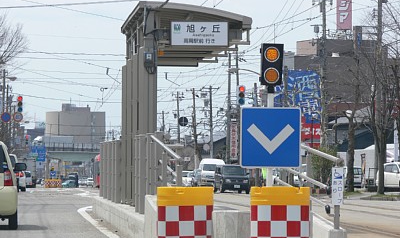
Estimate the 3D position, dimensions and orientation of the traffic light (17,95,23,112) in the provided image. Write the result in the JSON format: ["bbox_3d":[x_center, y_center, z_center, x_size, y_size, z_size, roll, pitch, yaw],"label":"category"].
[{"bbox_3d":[-11.152,-0.912,147.000,0.370,1.050,0.350,0,-1,-4],"label":"traffic light"}]

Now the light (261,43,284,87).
[{"bbox_3d":[0.754,-0.562,24.650,0.235,0.435,0.170,0,-1,-4],"label":"light"}]

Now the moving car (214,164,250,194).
[{"bbox_3d":[2.184,3.934,154.343,1.770,1.820,4.600,0,-1,-4],"label":"moving car"}]

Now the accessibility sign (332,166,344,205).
[{"bbox_3d":[1.464,0.715,25.100,0.120,0.405,0.030,0,-1,-2],"label":"accessibility sign"}]

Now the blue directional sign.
[{"bbox_3d":[0.734,0.196,24.550,0.620,0.625,0.050,0,-1,-2],"label":"blue directional sign"}]

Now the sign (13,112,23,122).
[{"bbox_3d":[-11.263,-0.087,147.000,0.600,0.600,0.050,0,-1,-4],"label":"sign"}]

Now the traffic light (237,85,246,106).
[{"bbox_3d":[2.399,-1.345,135.000,0.400,1.100,0.350,0,-1,-4],"label":"traffic light"}]

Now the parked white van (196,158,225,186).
[{"bbox_3d":[0.864,4.082,174.393,1.720,2.150,4.800,0,-1,-4],"label":"parked white van"}]

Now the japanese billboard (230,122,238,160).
[{"bbox_3d":[2.251,1.459,155.000,0.470,2.450,0.180,0,-1,-4],"label":"japanese billboard"}]

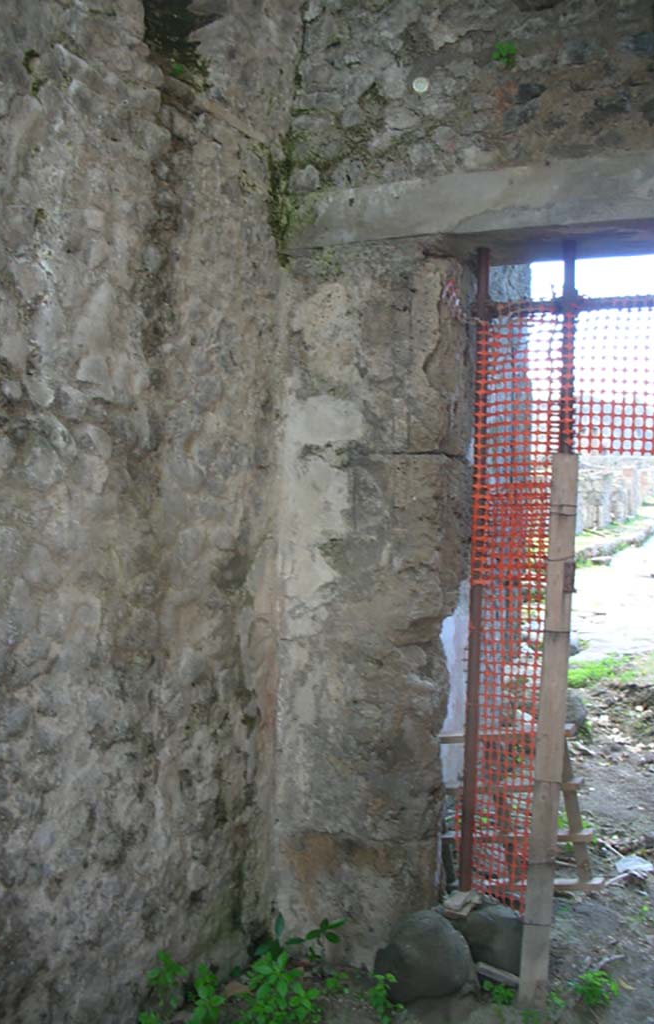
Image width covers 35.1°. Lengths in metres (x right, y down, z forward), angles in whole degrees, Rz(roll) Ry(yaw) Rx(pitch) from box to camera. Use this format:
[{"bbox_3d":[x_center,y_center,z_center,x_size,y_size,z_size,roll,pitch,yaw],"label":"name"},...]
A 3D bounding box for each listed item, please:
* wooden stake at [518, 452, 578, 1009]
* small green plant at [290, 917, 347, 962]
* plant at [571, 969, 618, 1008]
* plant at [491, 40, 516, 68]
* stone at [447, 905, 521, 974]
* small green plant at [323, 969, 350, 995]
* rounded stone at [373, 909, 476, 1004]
[{"bbox_3d":[0.645,0.634,3.001,0.076,1.612,0.035,4,2,28],"label":"wooden stake"},{"bbox_3d":[-0.026,1.296,3.140,0.160,0.120,0.120,3,3,28],"label":"small green plant"},{"bbox_3d":[0.786,1.391,3.030,0.130,0.100,0.120,2,3,11],"label":"plant"},{"bbox_3d":[0.483,-1.253,2.836,0.068,0.080,0.060,3,3,28],"label":"plant"},{"bbox_3d":[0.507,1.312,3.170,0.270,0.210,0.220,3,3,28],"label":"stone"},{"bbox_3d":[0.028,1.406,3.100,0.075,0.065,0.070,3,3,28],"label":"small green plant"},{"bbox_3d":[0.285,1.298,3.030,0.275,0.235,0.235,3,3,28],"label":"rounded stone"}]

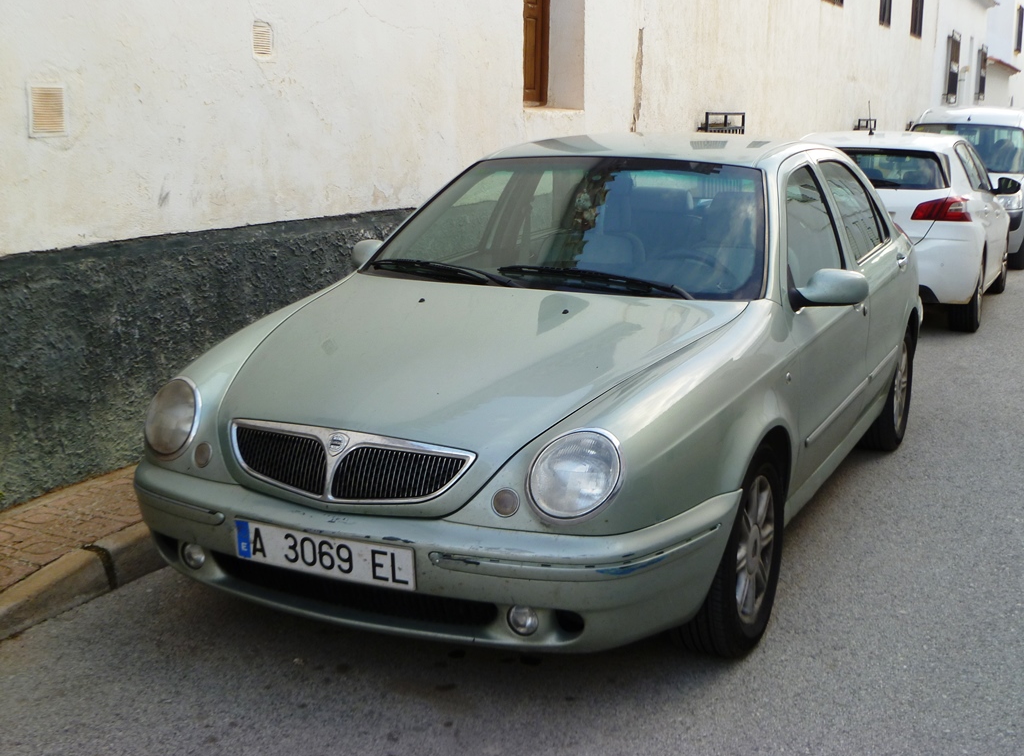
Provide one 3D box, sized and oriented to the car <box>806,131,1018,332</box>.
[{"bbox_3d":[3.296,-1.383,9.327,1.810,1.457,4.253,6,13,28],"label":"car"}]

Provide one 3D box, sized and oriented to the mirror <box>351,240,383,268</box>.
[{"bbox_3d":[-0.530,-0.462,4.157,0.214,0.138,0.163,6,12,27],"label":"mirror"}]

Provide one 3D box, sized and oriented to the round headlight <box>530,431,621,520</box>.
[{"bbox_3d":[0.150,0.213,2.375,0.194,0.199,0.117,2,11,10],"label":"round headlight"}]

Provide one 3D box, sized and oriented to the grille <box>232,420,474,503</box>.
[{"bbox_3d":[-0.417,0.211,2.597,0.724,0.199,0.133,6,12,27],"label":"grille"}]

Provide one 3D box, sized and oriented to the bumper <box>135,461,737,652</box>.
[{"bbox_3d":[-0.349,0.406,2.769,1.734,0.377,0.541,6,12,27],"label":"bumper"}]

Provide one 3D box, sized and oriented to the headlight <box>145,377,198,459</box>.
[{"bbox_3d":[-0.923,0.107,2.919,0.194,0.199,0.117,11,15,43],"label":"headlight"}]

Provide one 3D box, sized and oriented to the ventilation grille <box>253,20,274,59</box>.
[{"bbox_3d":[-1.165,-1.594,5.016,0.025,0.173,0.154,6,12,27],"label":"ventilation grille"}]

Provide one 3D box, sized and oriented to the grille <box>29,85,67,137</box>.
[{"bbox_3d":[-1.738,-1.004,3.999,0.025,0.198,0.173,6,12,27],"label":"grille"}]

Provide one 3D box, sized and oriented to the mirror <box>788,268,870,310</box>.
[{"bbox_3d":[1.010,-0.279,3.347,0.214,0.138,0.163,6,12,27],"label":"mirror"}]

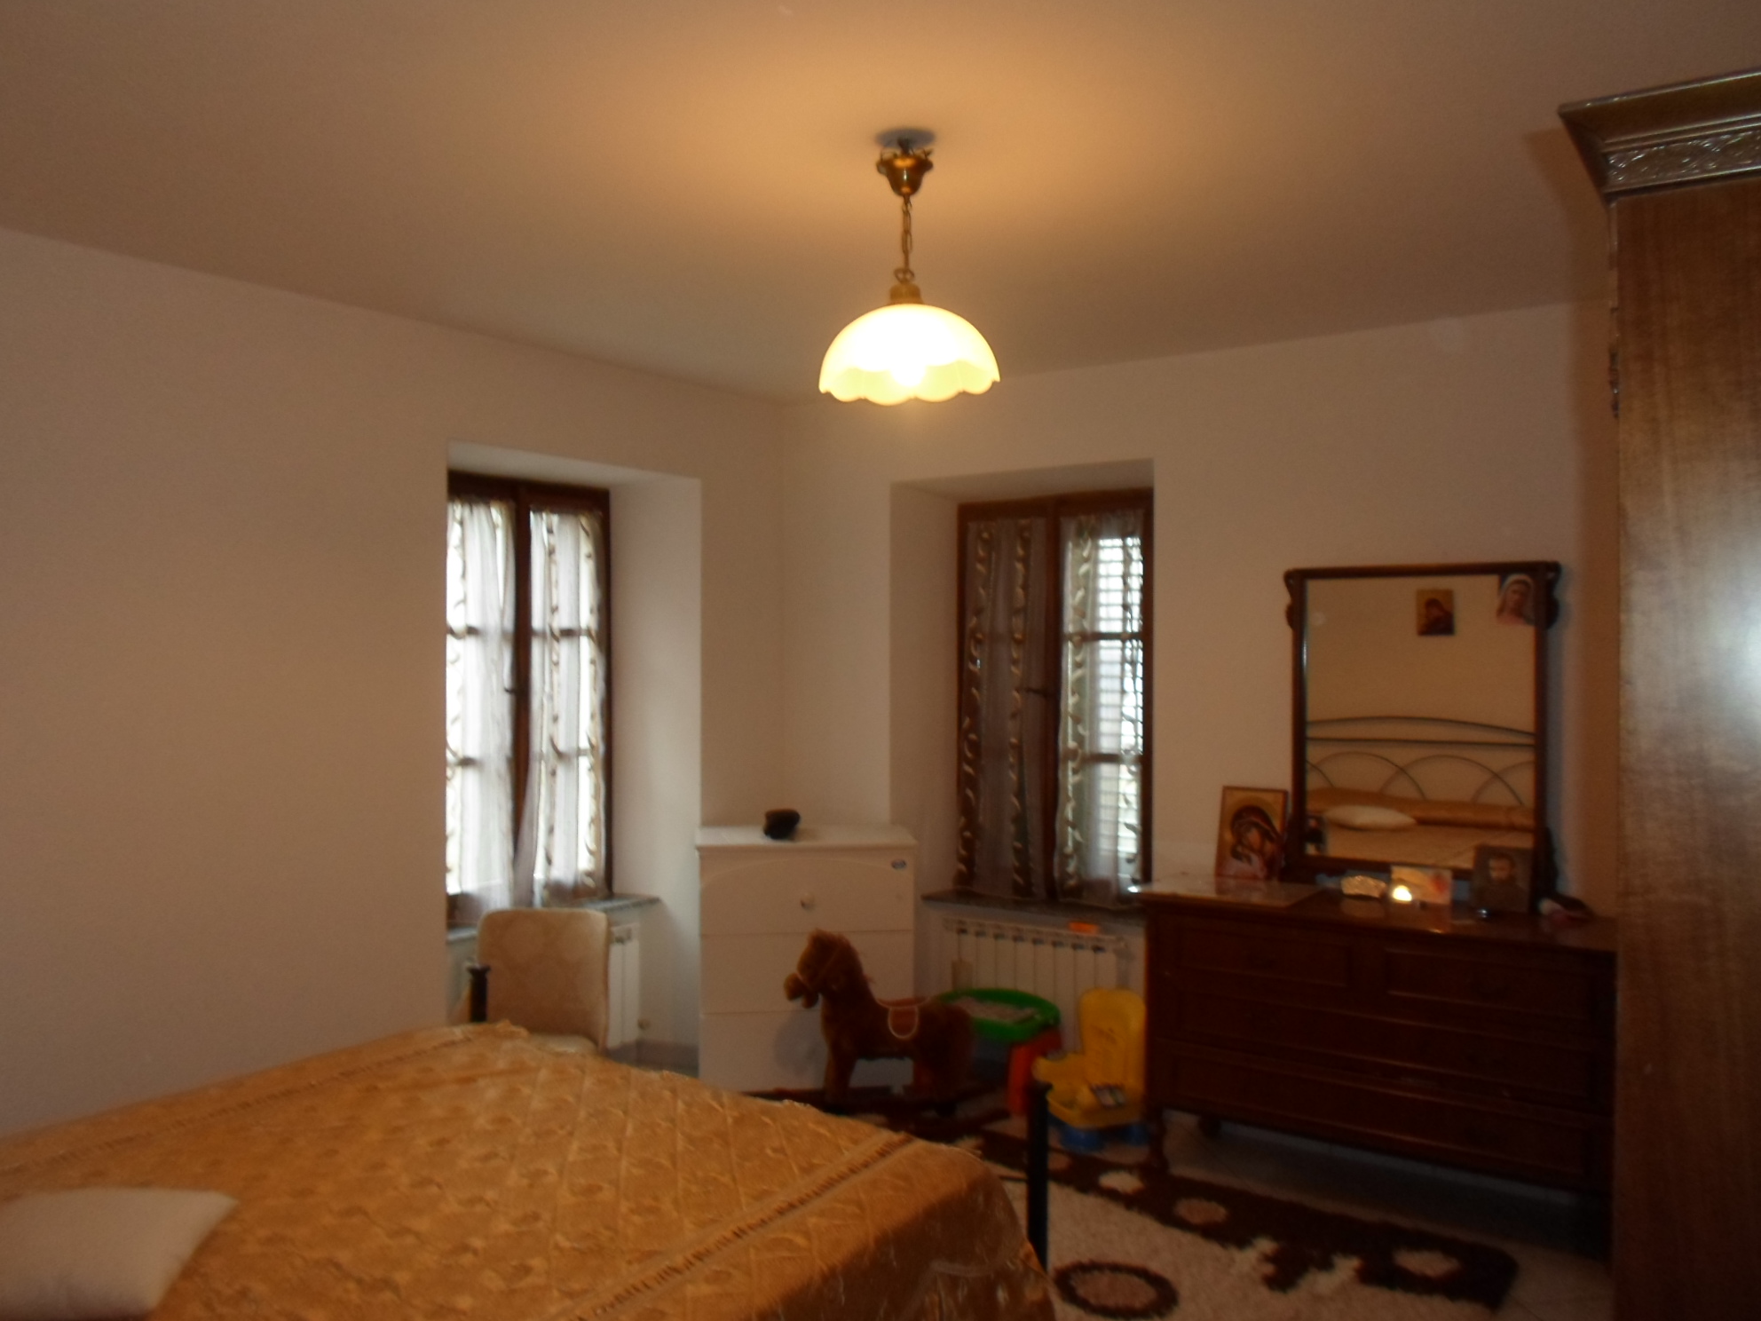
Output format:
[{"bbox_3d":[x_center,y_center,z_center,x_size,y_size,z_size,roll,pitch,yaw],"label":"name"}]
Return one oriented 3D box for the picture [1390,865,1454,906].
[{"bbox_3d":[1.600,0.663,3.760,0.168,0.108,0.020,0,-8,33],"label":"picture"}]

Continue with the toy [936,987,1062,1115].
[{"bbox_3d":[0.395,1.390,4.575,0.490,0.320,0.390,0,0,33],"label":"toy"}]

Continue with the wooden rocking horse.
[{"bbox_3d":[0.010,1.236,4.340,0.740,0.630,0.280,0,0,-3],"label":"wooden rocking horse"}]

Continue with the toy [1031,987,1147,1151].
[{"bbox_3d":[0.700,1.307,4.190,0.340,0.485,0.320,0,0,-21],"label":"toy"}]

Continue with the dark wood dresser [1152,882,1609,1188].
[{"bbox_3d":[1.464,1.132,3.700,1.300,0.836,0.450,0,0,33],"label":"dark wood dresser"}]

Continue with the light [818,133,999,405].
[{"bbox_3d":[0.055,-0.772,2.470,0.350,0.485,0.350,0,0,0],"label":"light"}]

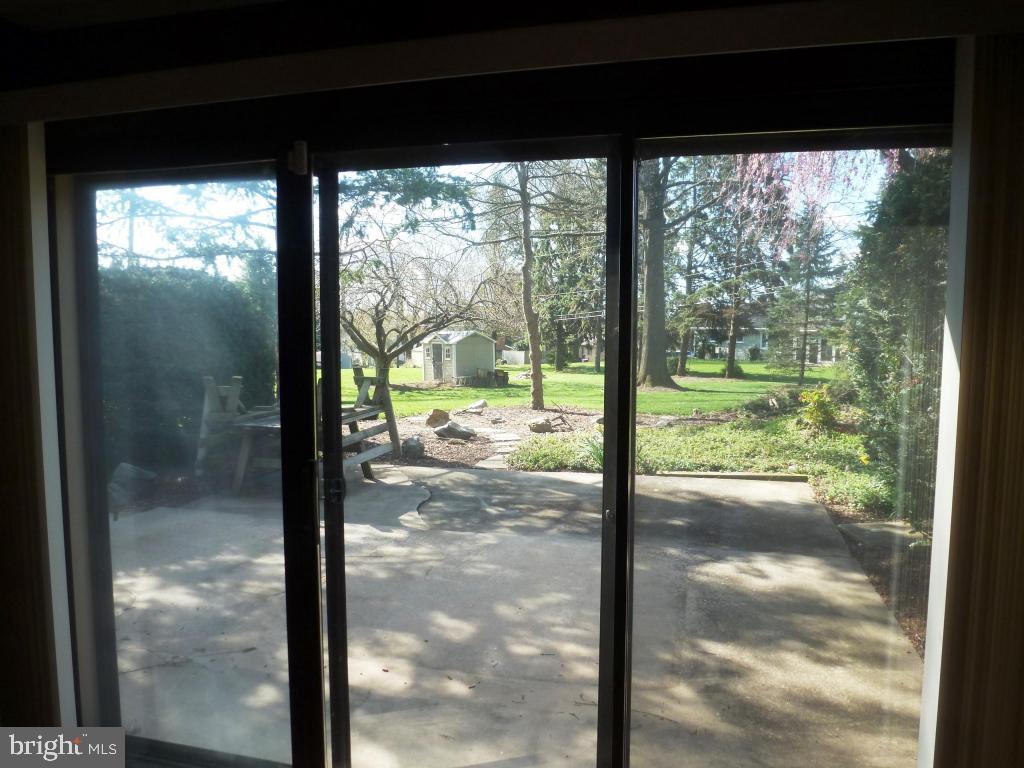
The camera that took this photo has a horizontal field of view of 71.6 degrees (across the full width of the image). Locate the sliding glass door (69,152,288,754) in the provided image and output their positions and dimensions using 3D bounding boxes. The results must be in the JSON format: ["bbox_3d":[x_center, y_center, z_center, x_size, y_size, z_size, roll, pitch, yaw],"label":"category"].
[{"bbox_3d":[-1.017,0.305,2.279,0.810,1.960,0.060,1,5,14],"label":"sliding glass door"}]

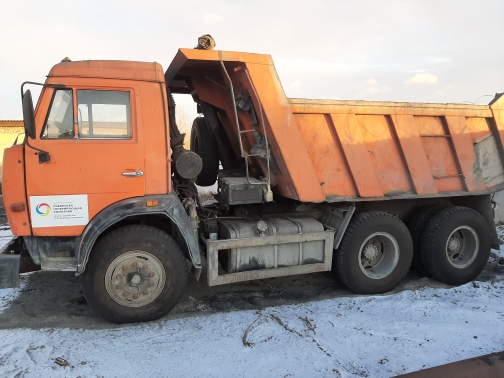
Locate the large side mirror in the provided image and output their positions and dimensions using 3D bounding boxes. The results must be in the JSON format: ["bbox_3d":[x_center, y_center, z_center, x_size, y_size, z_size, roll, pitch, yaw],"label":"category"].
[{"bbox_3d":[-1.902,-0.634,3.236,0.075,0.390,0.180,-5,7,-40],"label":"large side mirror"}]

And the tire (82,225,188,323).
[{"bbox_3d":[-1.189,0.897,3.939,1.038,1.038,0.287,-1,5,-10],"label":"tire"}]

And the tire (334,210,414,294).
[{"bbox_3d":[1.529,0.810,4.736,1.038,1.038,0.287,-2,6,-18],"label":"tire"}]

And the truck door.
[{"bbox_3d":[-1.562,-0.269,3.616,1.020,1.392,0.140,-2,6,-18],"label":"truck door"}]

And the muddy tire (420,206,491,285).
[{"bbox_3d":[2.777,0.766,5.149,1.038,1.038,0.287,-2,6,-18],"label":"muddy tire"}]

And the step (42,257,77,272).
[{"bbox_3d":[-1.826,0.704,3.616,0.320,0.120,0.170,-2,5,-13],"label":"step"}]

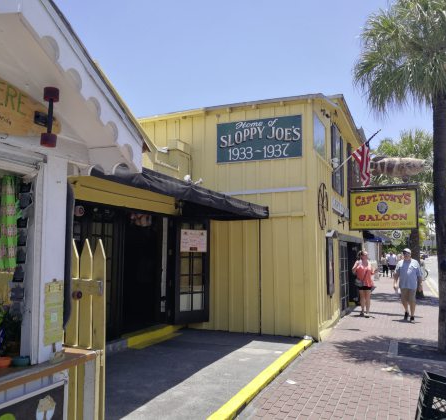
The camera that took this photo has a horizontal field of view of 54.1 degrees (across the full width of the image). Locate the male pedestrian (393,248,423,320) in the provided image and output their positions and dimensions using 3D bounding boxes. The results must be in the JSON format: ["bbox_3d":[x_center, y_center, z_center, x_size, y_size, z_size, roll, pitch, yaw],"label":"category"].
[{"bbox_3d":[4.379,1.766,10.375,0.680,1.698,0.500,-2,-6,22],"label":"male pedestrian"}]

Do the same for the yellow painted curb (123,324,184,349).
[{"bbox_3d":[-1.253,2.263,7.995,0.250,0.130,1.850,-2,-6,22],"label":"yellow painted curb"}]

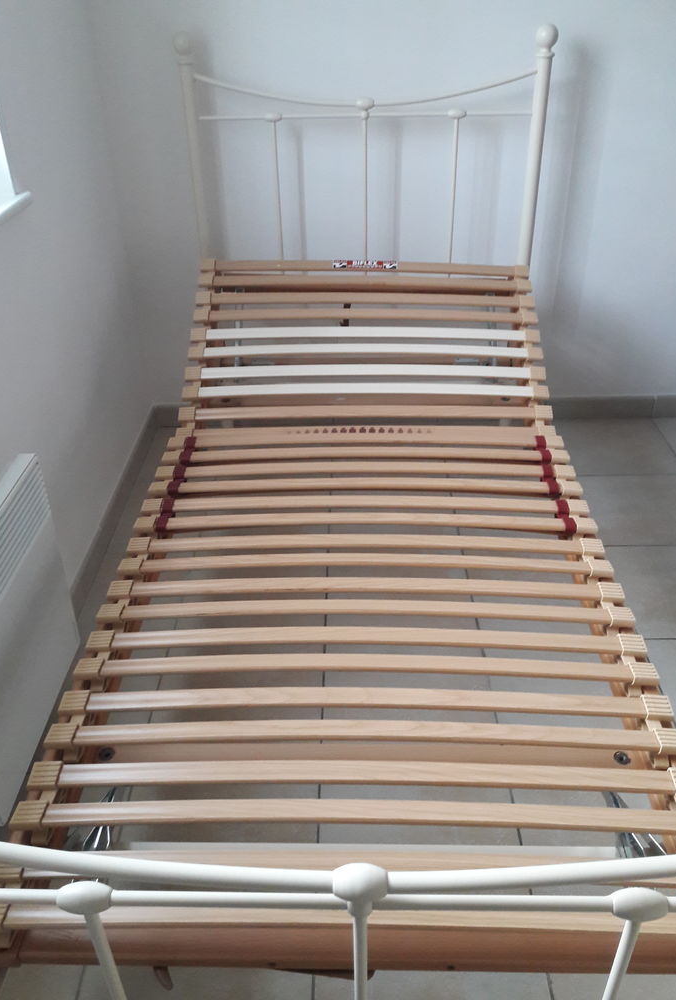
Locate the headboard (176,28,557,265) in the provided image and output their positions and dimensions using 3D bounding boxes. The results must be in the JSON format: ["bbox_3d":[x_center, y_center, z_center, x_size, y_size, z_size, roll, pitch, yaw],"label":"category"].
[{"bbox_3d":[0.078,-0.729,2.377,0.998,1.137,0.057,0,33,2],"label":"headboard"}]

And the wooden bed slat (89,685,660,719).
[{"bbox_3d":[0.035,0.294,1.181,0.855,0.027,0.036,0,33,2],"label":"wooden bed slat"}]

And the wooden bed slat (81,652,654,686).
[{"bbox_3d":[0.038,0.256,1.240,0.855,0.027,0.036,0,33,2],"label":"wooden bed slat"}]

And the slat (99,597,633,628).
[{"bbox_3d":[0.042,0.185,1.349,0.855,0.027,0.036,0,33,2],"label":"slat"}]

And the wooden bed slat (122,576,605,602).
[{"bbox_3d":[0.043,0.153,1.397,0.855,0.027,0.036,0,33,2],"label":"wooden bed slat"}]

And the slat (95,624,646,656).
[{"bbox_3d":[0.040,0.223,1.290,0.855,0.027,0.036,0,33,2],"label":"slat"}]

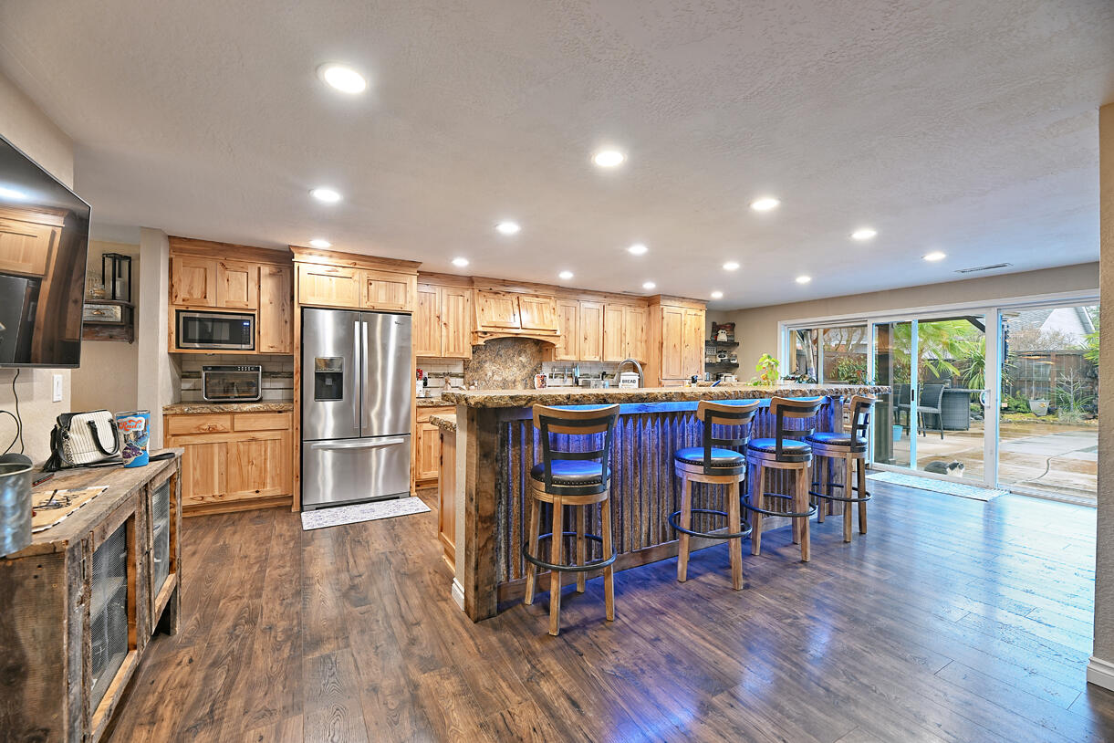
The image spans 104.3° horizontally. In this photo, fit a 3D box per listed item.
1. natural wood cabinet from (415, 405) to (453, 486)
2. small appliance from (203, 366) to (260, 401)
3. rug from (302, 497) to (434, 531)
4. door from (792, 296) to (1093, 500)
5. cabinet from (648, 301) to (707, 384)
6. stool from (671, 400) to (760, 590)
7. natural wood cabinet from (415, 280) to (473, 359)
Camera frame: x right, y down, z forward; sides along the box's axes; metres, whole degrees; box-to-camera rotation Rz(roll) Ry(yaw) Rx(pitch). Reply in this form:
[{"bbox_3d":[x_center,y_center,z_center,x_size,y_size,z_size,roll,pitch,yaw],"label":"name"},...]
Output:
[{"bbox_3d":[-1.280,0.799,4.907,0.735,0.855,0.610,0,0,-30],"label":"natural wood cabinet"},{"bbox_3d":[-2.994,0.128,4.045,0.427,0.345,0.400,0,0,-30],"label":"small appliance"},{"bbox_3d":[-1.646,1.220,3.771,0.968,0.010,0.454,0,0,-30],"label":"rug"},{"bbox_3d":[4.379,0.264,5.190,0.120,2.000,3.400,0,0,-30],"label":"door"},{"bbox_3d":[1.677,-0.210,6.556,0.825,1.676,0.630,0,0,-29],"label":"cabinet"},{"bbox_3d":[0.956,0.704,2.647,0.470,1.080,0.500,0,0,-18],"label":"stool"},{"bbox_3d":[-1.364,-0.570,5.009,0.696,0.851,0.353,0,0,-29],"label":"natural wood cabinet"}]

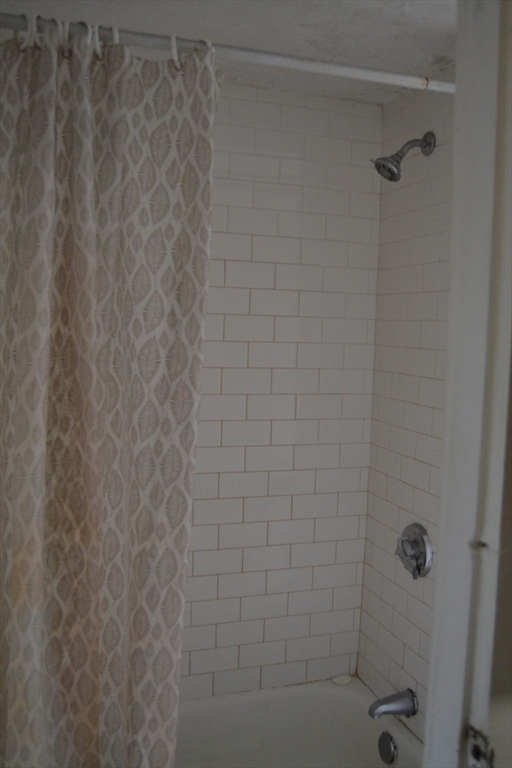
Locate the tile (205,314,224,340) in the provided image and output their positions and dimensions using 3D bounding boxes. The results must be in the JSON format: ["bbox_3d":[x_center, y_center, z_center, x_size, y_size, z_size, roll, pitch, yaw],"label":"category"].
[{"bbox_3d":[-0.166,-0.164,2.033,0.154,0.076,0.008,0,5,-19],"label":"tile"}]

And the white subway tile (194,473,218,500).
[{"bbox_3d":[-0.182,0.301,2.068,0.152,0.076,0.008,0,5,-18],"label":"white subway tile"}]

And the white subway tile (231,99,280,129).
[{"bbox_3d":[-0.003,-0.774,2.015,0.153,0.076,0.009,0,5,-19],"label":"white subway tile"}]

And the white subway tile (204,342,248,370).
[{"bbox_3d":[-0.097,-0.086,2.073,0.152,0.076,0.009,0,5,-18],"label":"white subway tile"}]

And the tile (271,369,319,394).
[{"bbox_3d":[0.120,-0.008,2.124,0.152,0.075,0.009,0,5,-19],"label":"tile"}]

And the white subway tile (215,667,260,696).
[{"bbox_3d":[-0.058,0.918,2.180,0.152,0.076,0.009,0,5,-18],"label":"white subway tile"}]

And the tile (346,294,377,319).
[{"bbox_3d":[0.325,-0.240,2.183,0.104,0.075,0.010,0,5,-18],"label":"tile"}]

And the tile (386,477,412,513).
[{"bbox_3d":[0.424,0.321,2.057,0.008,0.076,0.152,0,5,-18],"label":"tile"}]

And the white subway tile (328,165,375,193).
[{"bbox_3d":[0.283,-0.622,2.133,0.152,0.075,0.010,0,5,-18],"label":"white subway tile"}]

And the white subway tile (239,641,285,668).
[{"bbox_3d":[0.020,0.834,2.181,0.153,0.076,0.009,0,5,-18],"label":"white subway tile"}]

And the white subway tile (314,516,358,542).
[{"bbox_3d":[0.256,0.460,2.234,0.154,0.076,0.008,0,5,-19],"label":"white subway tile"}]

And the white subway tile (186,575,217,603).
[{"bbox_3d":[-0.188,0.610,2.096,0.152,0.076,0.008,0,5,-18],"label":"white subway tile"}]

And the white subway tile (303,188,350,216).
[{"bbox_3d":[0.212,-0.549,2.124,0.154,0.076,0.008,0,5,-19],"label":"white subway tile"}]

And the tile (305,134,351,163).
[{"bbox_3d":[0.216,-0.702,2.117,0.152,0.076,0.009,0,5,-18],"label":"tile"}]

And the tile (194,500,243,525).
[{"bbox_3d":[-0.112,0.382,2.110,0.152,0.076,0.009,0,5,-18],"label":"tile"}]

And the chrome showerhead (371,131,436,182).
[{"bbox_3d":[0.387,-0.615,1.887,0.172,0.145,0.085,0,5,-18],"label":"chrome showerhead"}]

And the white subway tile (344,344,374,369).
[{"bbox_3d":[0.318,-0.085,2.186,0.101,0.076,0.009,0,5,-19],"label":"white subway tile"}]

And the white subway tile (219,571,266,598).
[{"bbox_3d":[-0.042,0.614,2.155,0.152,0.076,0.009,0,5,-18],"label":"white subway tile"}]

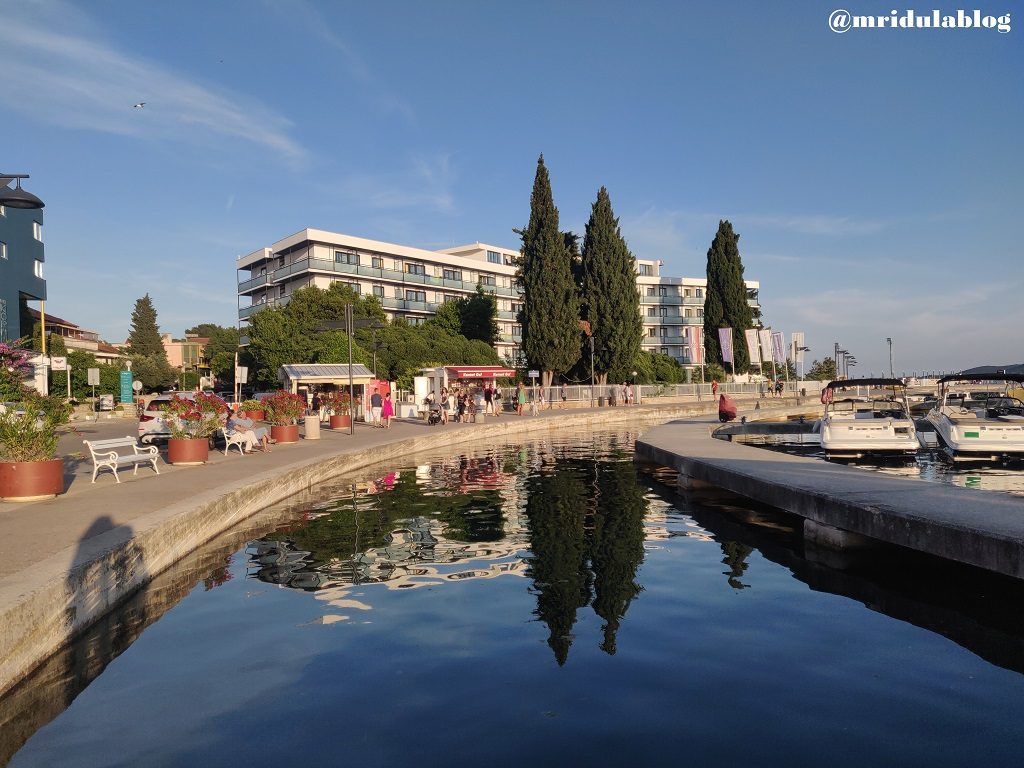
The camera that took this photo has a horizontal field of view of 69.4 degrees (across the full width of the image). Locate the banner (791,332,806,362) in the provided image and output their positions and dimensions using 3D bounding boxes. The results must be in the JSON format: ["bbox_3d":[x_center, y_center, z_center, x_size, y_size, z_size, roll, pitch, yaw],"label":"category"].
[{"bbox_3d":[31.769,-4.014,82.000,1.400,3.250,0.200,-1,0,18],"label":"banner"}]

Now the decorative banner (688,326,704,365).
[{"bbox_3d":[17.168,-3.592,69.000,1.300,3.400,0.200,-1,0,18],"label":"decorative banner"}]

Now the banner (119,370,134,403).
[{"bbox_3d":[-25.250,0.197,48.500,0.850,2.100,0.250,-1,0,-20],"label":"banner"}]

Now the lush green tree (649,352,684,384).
[{"bbox_3d":[13.817,-0.861,67.000,4.100,3.900,4.000,-1,0,0],"label":"lush green tree"}]

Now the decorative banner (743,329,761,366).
[{"bbox_3d":[24.290,-3.752,75.000,1.500,3.600,0.250,-2,0,19],"label":"decorative banner"}]

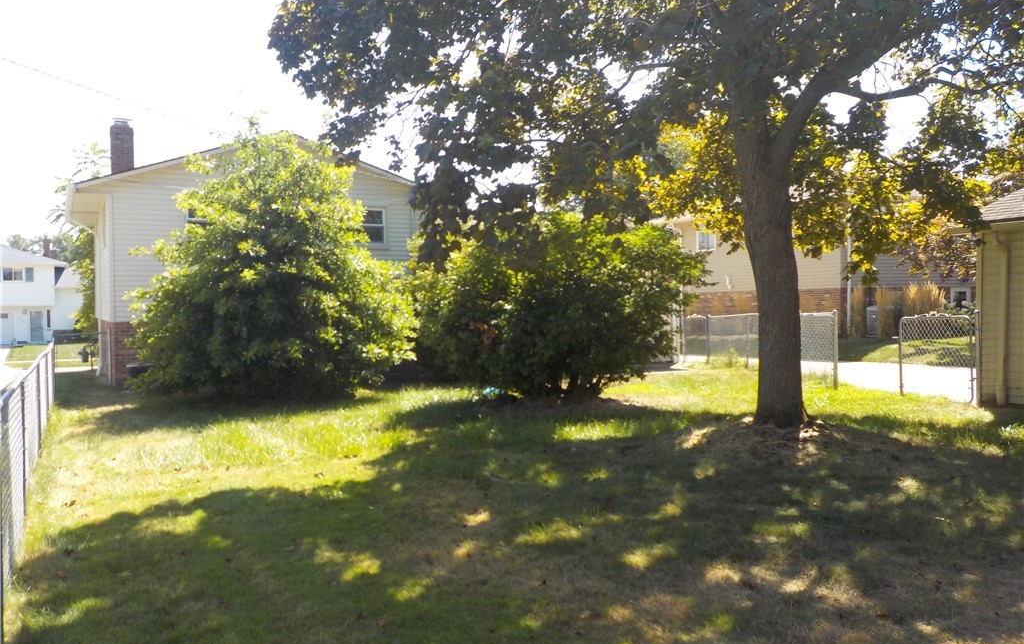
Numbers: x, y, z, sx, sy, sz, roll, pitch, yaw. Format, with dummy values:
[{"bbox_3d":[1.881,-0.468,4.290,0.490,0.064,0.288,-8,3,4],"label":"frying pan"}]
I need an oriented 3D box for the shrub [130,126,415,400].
[{"bbox_3d":[-4.333,-1.123,15.964,5.000,4.700,4.600,-1,2,-26],"label":"shrub"}]

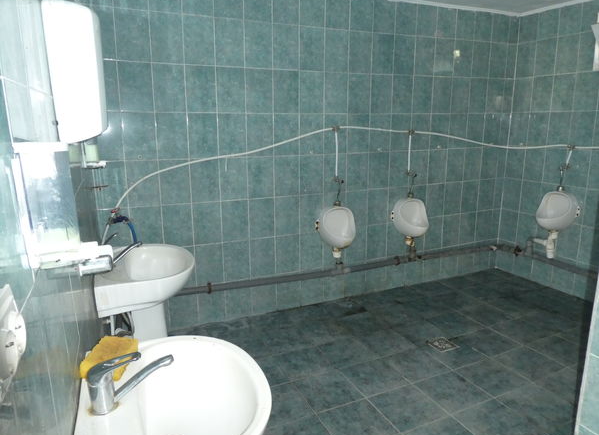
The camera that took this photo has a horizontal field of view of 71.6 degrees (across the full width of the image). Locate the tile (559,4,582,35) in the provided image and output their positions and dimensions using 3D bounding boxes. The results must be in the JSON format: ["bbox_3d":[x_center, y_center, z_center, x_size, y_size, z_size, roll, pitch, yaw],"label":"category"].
[{"bbox_3d":[2.158,-1.567,3.305,0.010,0.220,0.200,-6,14,-22],"label":"tile"}]

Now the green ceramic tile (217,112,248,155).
[{"bbox_3d":[-0.457,-0.556,2.843,0.198,0.295,0.010,-6,14,-23],"label":"green ceramic tile"}]

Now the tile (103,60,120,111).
[{"bbox_3d":[-1.202,-0.787,2.512,0.200,0.300,0.010,-6,13,-22],"label":"tile"}]

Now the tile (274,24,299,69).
[{"bbox_3d":[-0.095,-1.187,2.895,0.200,0.300,0.010,-6,13,-22],"label":"tile"}]

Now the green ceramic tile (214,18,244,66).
[{"bbox_3d":[-0.461,-1.147,2.731,0.198,0.297,0.010,-6,14,-22],"label":"green ceramic tile"}]

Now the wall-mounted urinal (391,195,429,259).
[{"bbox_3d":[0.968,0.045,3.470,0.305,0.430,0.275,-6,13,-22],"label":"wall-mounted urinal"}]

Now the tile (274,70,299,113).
[{"bbox_3d":[-0.093,-0.894,2.960,0.200,0.300,0.010,-6,13,-22],"label":"tile"}]

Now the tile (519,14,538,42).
[{"bbox_3d":[1.986,-1.627,3.578,0.010,0.235,0.185,-5,13,-20],"label":"tile"}]

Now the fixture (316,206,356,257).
[{"bbox_3d":[0.331,0.114,3.184,0.330,0.375,0.265,-6,14,-23],"label":"fixture"}]

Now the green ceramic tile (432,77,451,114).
[{"bbox_3d":[1.210,-1.032,3.524,0.200,0.300,0.010,-6,14,-23],"label":"green ceramic tile"}]

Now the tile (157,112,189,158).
[{"bbox_3d":[-0.827,-0.528,2.712,0.198,0.297,0.010,-6,14,-22],"label":"tile"}]

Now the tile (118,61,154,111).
[{"bbox_3d":[-1.017,-0.805,2.588,0.200,0.300,0.010,-6,13,-22],"label":"tile"}]

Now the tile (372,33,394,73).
[{"bbox_3d":[0.642,-1.257,3.189,0.198,0.297,0.010,-6,14,-22],"label":"tile"}]

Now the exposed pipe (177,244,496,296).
[{"bbox_3d":[0.513,0.417,3.470,3.170,0.075,0.070,-5,14,-23],"label":"exposed pipe"}]

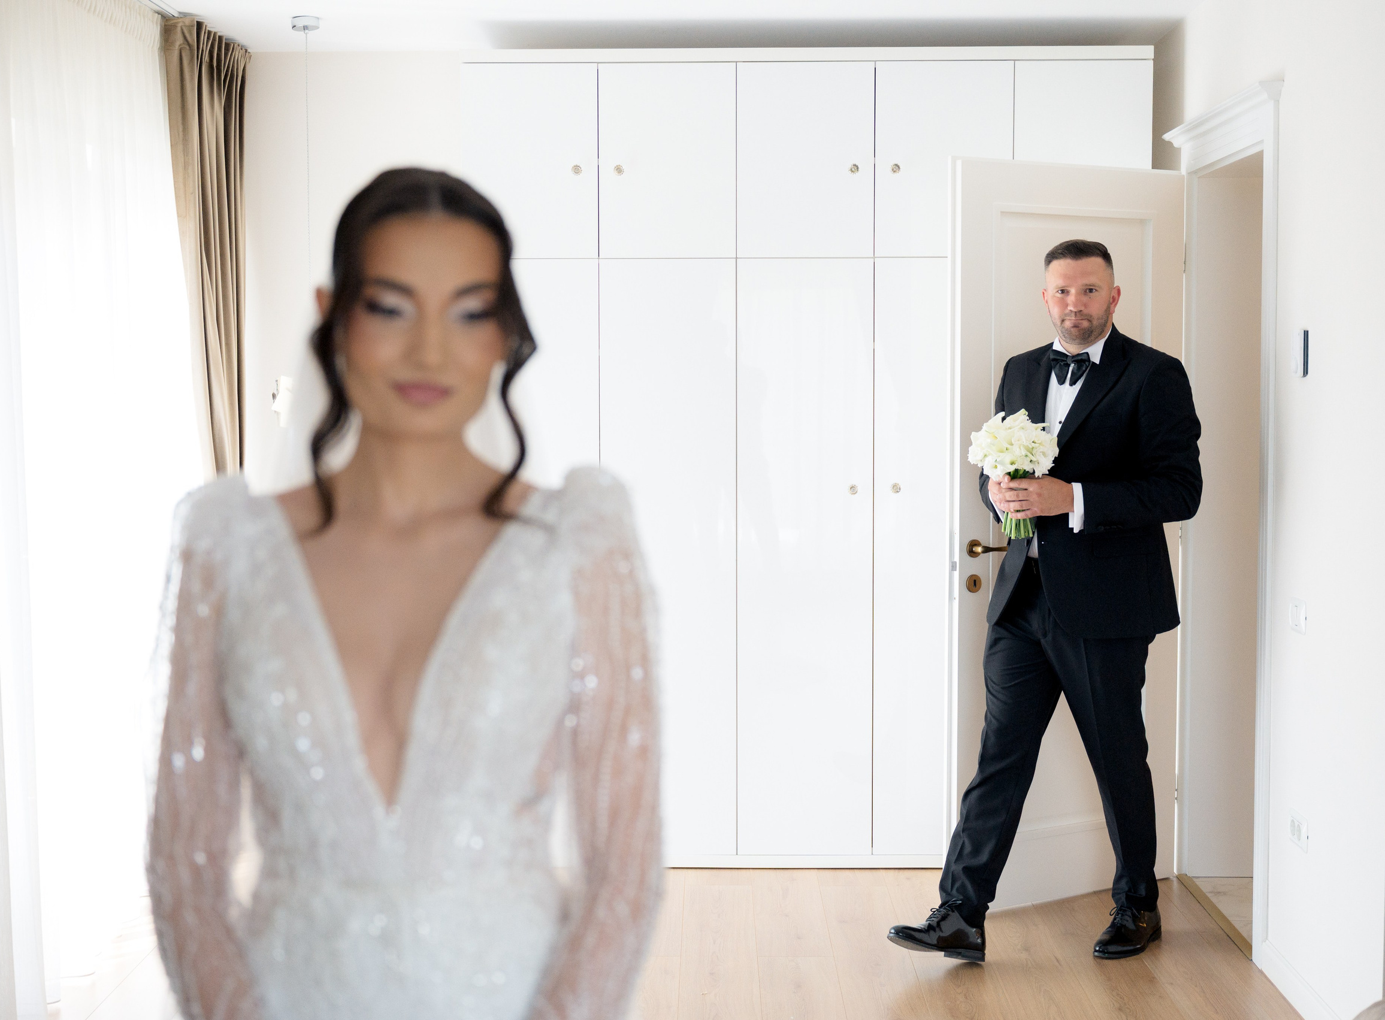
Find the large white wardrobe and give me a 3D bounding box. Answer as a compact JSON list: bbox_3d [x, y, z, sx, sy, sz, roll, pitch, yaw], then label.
[{"bbox_3d":[0.333,-0.152,5.506,1.996,2.400,0.560,0,3,1],"label":"large white wardrobe"}]

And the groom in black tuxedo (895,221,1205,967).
[{"bbox_3d":[0.880,0.230,4.373,0.560,1.777,0.720,3,5,43],"label":"groom in black tuxedo"}]

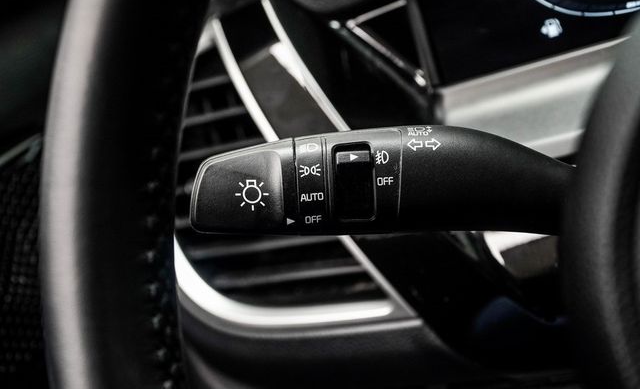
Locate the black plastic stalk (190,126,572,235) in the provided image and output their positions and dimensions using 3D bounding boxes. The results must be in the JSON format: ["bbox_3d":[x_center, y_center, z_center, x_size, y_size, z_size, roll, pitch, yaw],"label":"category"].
[{"bbox_3d":[0.021,-0.004,0.415,0.130,0.035,0.034,-2,12,-5],"label":"black plastic stalk"}]

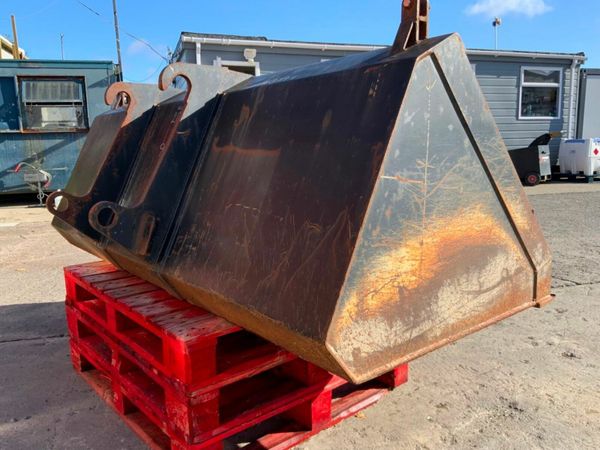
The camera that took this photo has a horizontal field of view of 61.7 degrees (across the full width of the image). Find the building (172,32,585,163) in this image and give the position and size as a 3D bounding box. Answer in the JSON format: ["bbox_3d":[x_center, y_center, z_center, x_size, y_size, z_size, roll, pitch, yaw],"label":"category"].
[{"bbox_3d":[1.849,-2.595,12.081,9.396,2.817,3.100,-5,10,-19],"label":"building"}]

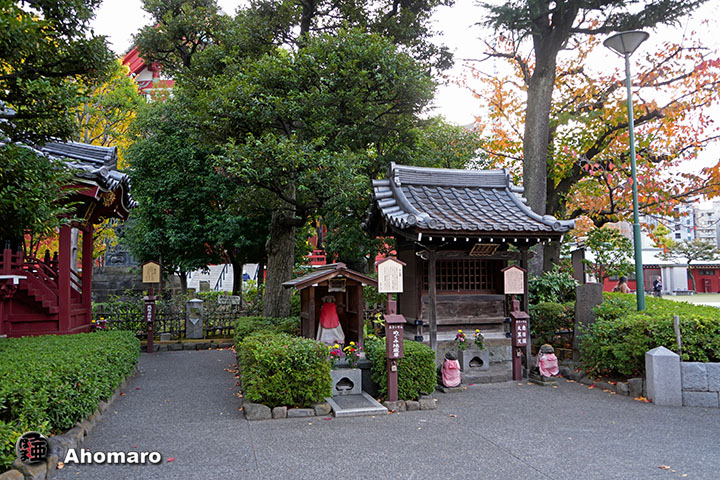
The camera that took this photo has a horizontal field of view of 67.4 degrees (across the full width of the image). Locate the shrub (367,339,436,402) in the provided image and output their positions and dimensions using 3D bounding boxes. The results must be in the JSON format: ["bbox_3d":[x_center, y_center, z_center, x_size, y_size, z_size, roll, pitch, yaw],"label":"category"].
[{"bbox_3d":[0.508,1.629,6.850,0.760,0.690,0.820,1,-5,-14],"label":"shrub"}]

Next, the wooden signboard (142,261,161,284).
[{"bbox_3d":[-4.332,0.671,11.234,0.380,0.510,0.090,0,-4,-16],"label":"wooden signboard"}]

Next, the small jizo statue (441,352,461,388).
[{"bbox_3d":[1.243,1.769,7.371,0.270,0.490,0.260,1,-5,-15],"label":"small jizo statue"}]

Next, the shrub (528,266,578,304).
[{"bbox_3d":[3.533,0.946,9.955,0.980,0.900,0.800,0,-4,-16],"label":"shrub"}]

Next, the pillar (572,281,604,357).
[{"bbox_3d":[3.788,1.356,8.974,0.470,1.260,0.200,0,-4,-8],"label":"pillar"}]

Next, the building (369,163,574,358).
[{"bbox_3d":[1.570,0.459,9.110,2.650,3.450,2.900,1,-5,-15],"label":"building"}]

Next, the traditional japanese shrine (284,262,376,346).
[{"bbox_3d":[-0.417,1.000,7.900,1.220,1.310,1.050,0,-4,-17],"label":"traditional japanese shrine"}]

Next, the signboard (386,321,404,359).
[{"bbox_3d":[0.418,1.156,6.305,0.220,0.470,0.170,0,-5,-12],"label":"signboard"}]

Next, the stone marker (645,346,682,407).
[{"bbox_3d":[3.674,1.632,6.535,0.300,0.670,0.300,-2,-5,16],"label":"stone marker"}]

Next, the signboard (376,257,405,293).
[{"bbox_3d":[0.370,0.411,6.384,0.355,0.430,0.100,0,-5,-12],"label":"signboard"}]

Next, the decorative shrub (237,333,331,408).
[{"bbox_3d":[-0.950,1.564,6.608,1.000,0.740,0.880,0,-4,-16],"label":"decorative shrub"}]

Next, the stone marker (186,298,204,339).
[{"bbox_3d":[-3.737,1.798,12.208,0.360,0.900,0.320,0,-4,-16],"label":"stone marker"}]

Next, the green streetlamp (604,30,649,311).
[{"bbox_3d":[4.422,-0.617,8.672,0.730,5.480,0.730,0,-5,0],"label":"green streetlamp"}]

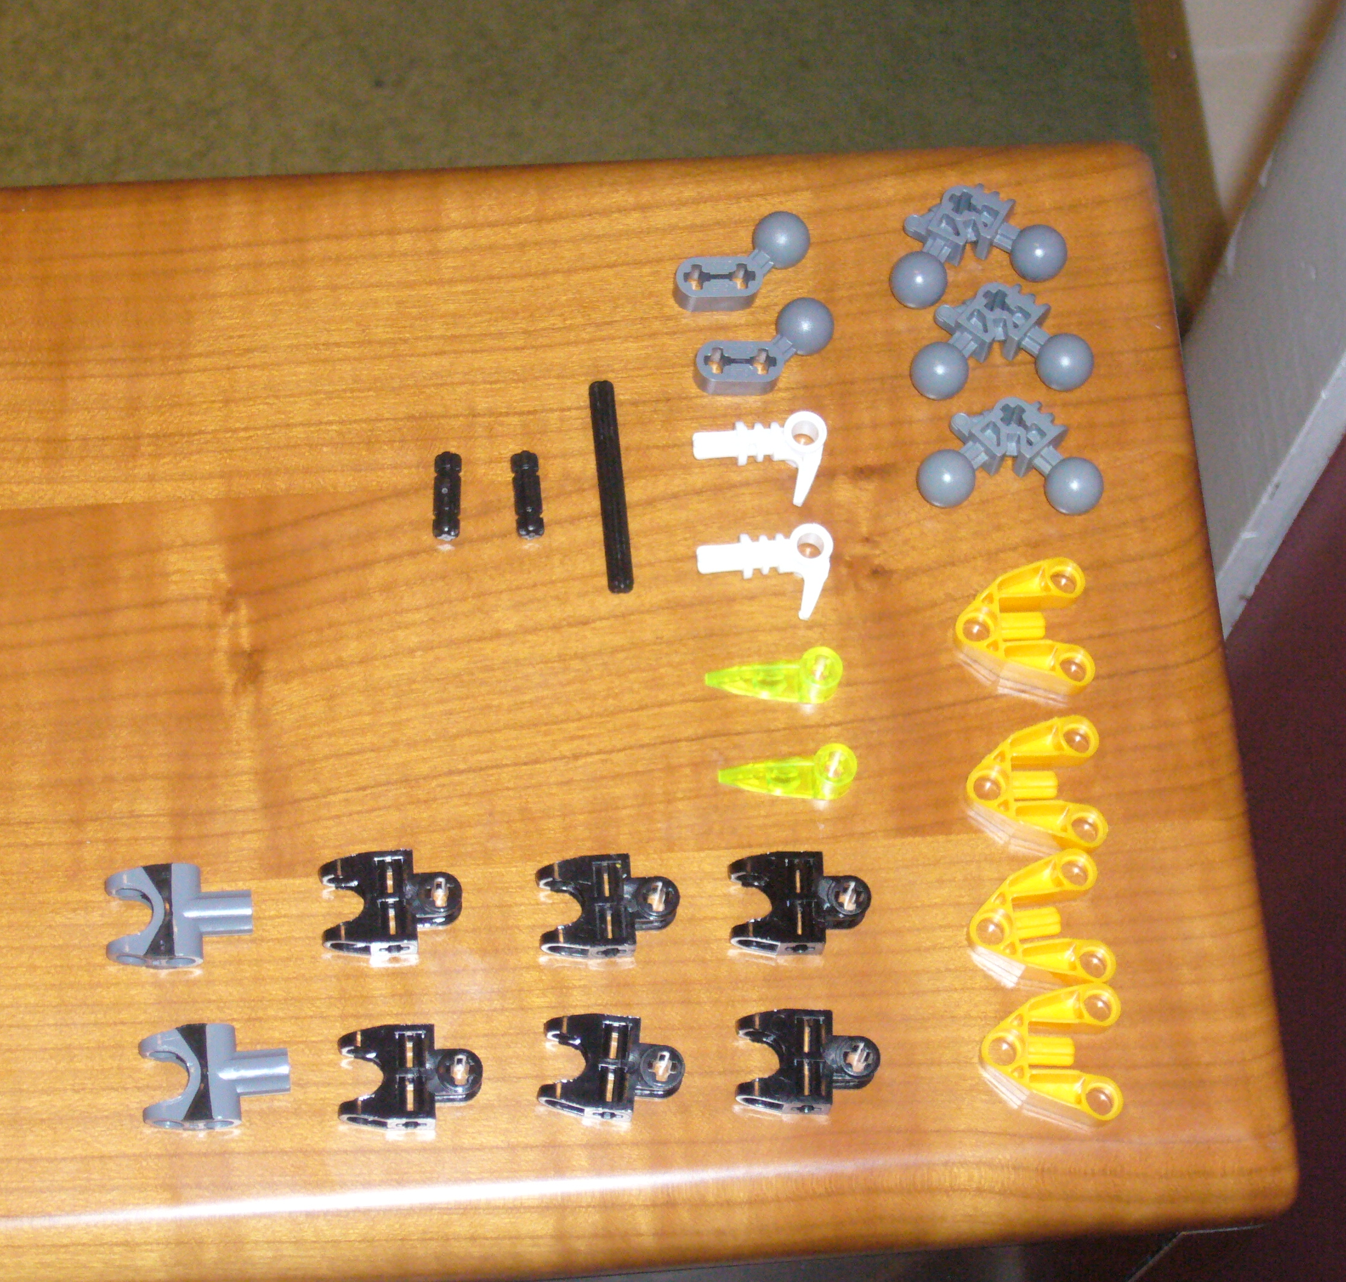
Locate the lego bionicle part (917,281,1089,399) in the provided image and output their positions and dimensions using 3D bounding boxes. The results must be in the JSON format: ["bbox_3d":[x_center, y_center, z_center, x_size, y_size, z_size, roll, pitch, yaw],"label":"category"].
[{"bbox_3d":[0.058,-0.053,0.694,0.033,0.010,0.019,-4,70,-4],"label":"lego bionicle part"}]

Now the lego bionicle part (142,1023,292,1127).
[{"bbox_3d":[-0.075,0.071,0.635,0.024,0.008,0.016,-5,66,-2],"label":"lego bionicle part"}]

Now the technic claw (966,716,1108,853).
[{"bbox_3d":[0.061,0.026,0.656,0.023,0.008,0.023,-3,66,-1],"label":"technic claw"}]

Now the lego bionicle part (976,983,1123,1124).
[{"bbox_3d":[0.063,0.069,0.651,0.023,0.008,0.024,1,70,-2],"label":"lego bionicle part"}]

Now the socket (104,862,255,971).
[{"bbox_3d":[-0.082,0.046,0.647,0.024,0.008,0.016,-4,66,-2],"label":"socket"}]

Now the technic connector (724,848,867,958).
[{"bbox_3d":[0.021,0.044,0.658,0.024,0.008,0.016,0,70,-3],"label":"technic connector"}]

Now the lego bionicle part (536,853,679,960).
[{"bbox_3d":[-0.011,0.045,0.647,0.024,0.008,0.016,-4,66,-2],"label":"lego bionicle part"}]

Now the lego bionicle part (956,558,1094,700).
[{"bbox_3d":[0.060,-0.001,0.668,0.023,0.008,0.023,-3,66,-2],"label":"lego bionicle part"}]

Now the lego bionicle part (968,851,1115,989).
[{"bbox_3d":[0.060,0.048,0.646,0.023,0.008,0.023,-8,66,-3],"label":"lego bionicle part"}]

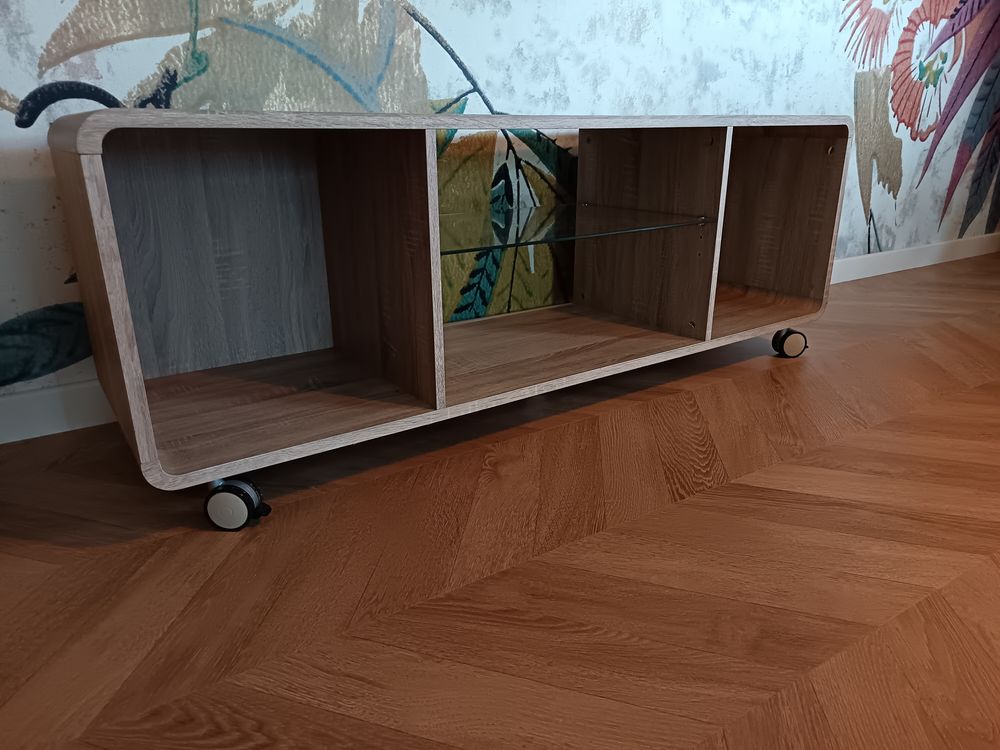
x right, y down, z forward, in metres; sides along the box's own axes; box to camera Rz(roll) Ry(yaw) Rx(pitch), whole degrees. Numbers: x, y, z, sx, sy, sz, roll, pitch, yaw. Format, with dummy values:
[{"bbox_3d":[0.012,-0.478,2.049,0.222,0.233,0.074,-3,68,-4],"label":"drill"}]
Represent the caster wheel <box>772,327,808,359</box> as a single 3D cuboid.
[{"bbox_3d":[0.666,-0.076,1.577,0.078,0.066,0.043,-4,20,-11],"label":"caster wheel"}]

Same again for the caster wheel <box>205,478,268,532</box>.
[{"bbox_3d":[-0.339,0.166,0.907,0.078,0.066,0.043,2,20,7],"label":"caster wheel"}]

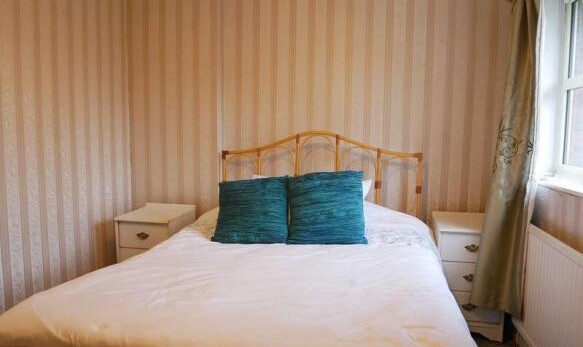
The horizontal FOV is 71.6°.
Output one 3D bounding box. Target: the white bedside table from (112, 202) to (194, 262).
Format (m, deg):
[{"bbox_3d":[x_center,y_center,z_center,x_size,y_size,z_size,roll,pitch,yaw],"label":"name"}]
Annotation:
[{"bbox_3d":[-0.924,0.591,2.812,0.389,0.692,0.383,2,6,12],"label":"white bedside table"}]

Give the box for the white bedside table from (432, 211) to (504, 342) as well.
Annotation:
[{"bbox_3d":[1.115,0.635,2.596,0.390,0.692,0.383,2,6,12],"label":"white bedside table"}]

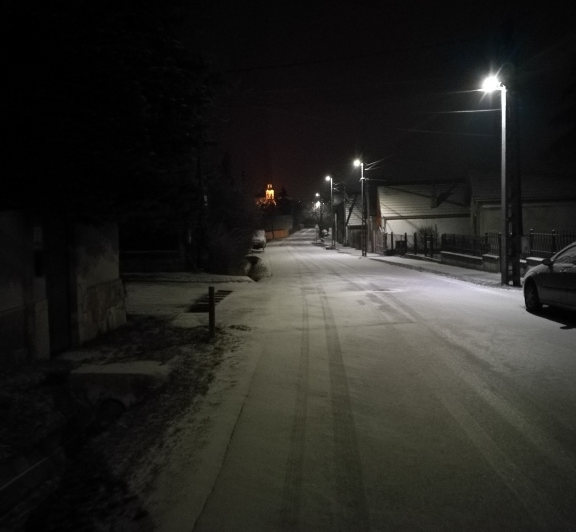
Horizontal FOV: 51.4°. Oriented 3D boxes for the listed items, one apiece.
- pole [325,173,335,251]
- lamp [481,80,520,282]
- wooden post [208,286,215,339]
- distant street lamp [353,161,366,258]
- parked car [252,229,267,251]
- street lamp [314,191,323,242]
[{"bbox_3d":[3.751,-4.868,53.500,0.950,6.600,0.380,-1,3,-5],"label":"pole"},{"bbox_3d":[6.482,-2.584,18.100,1.200,6.400,0.420,-1,3,-5],"label":"lamp"},{"bbox_3d":[-1.162,0.706,9.100,0.090,0.790,0.090,-1,3,0],"label":"wooden post"},{"bbox_3d":[4.808,-3.906,40.000,1.000,6.500,0.380,-1,3,-5],"label":"distant street lamp"},{"bbox_3d":[-2.438,-2.107,49.500,1.750,1.580,4.200,-1,3,-3],"label":"parked car"},{"bbox_3d":[4.074,-6.611,80.000,1.100,6.400,0.400,-1,3,-5],"label":"street lamp"}]

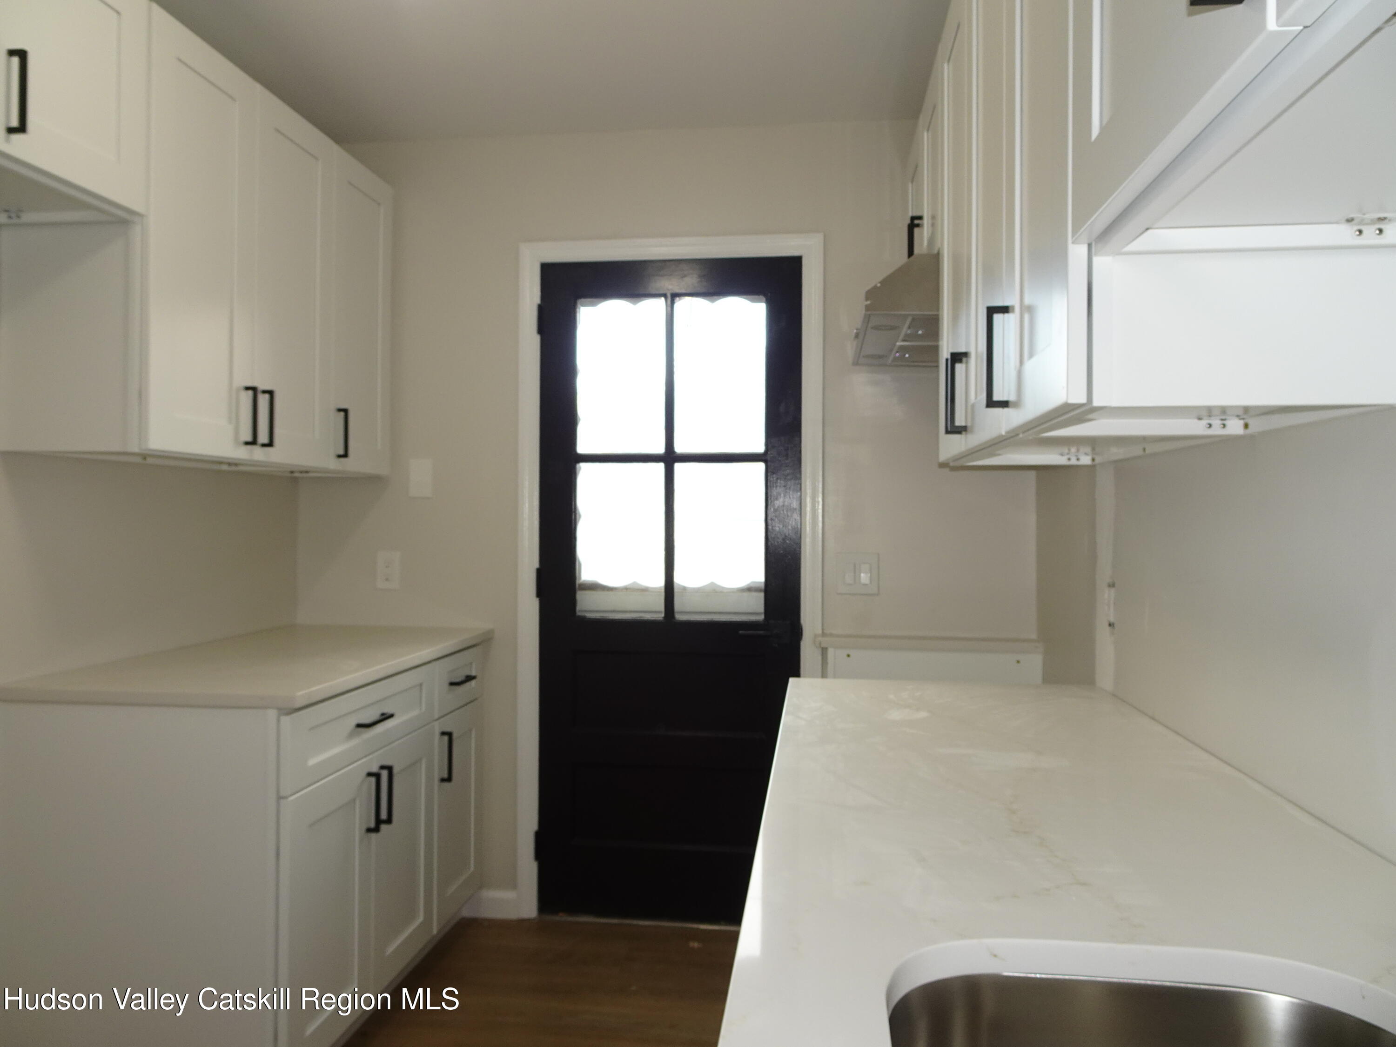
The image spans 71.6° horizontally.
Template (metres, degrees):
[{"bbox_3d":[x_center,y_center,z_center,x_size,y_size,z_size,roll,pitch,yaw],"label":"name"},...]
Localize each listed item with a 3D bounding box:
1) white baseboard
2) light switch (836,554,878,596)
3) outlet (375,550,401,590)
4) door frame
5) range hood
[{"bbox_3d":[-0.655,1.188,3.027,0.190,0.085,0.014,0,0,7],"label":"white baseboard"},{"bbox_3d":[0.477,0.152,2.883,0.122,0.122,0.012,0,0,7],"label":"light switch"},{"bbox_3d":[-0.981,0.148,3.066,0.073,0.117,0.010,0,0,7],"label":"outlet"},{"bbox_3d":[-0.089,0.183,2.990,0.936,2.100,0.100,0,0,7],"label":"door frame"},{"bbox_3d":[0.667,-0.523,2.460,0.512,0.132,0.755,0,0,7],"label":"range hood"}]

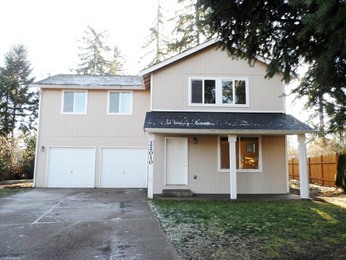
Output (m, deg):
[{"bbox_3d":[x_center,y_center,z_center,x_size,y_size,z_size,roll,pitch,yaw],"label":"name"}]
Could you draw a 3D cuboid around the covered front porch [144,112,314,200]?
[{"bbox_3d":[2.201,0.963,10.080,6.700,3.650,1.580,1,-6,-2],"label":"covered front porch"}]

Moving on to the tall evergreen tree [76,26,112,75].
[{"bbox_3d":[-11.061,-4.786,33.276,5.600,19.800,5.600,1,-6,-2],"label":"tall evergreen tree"}]

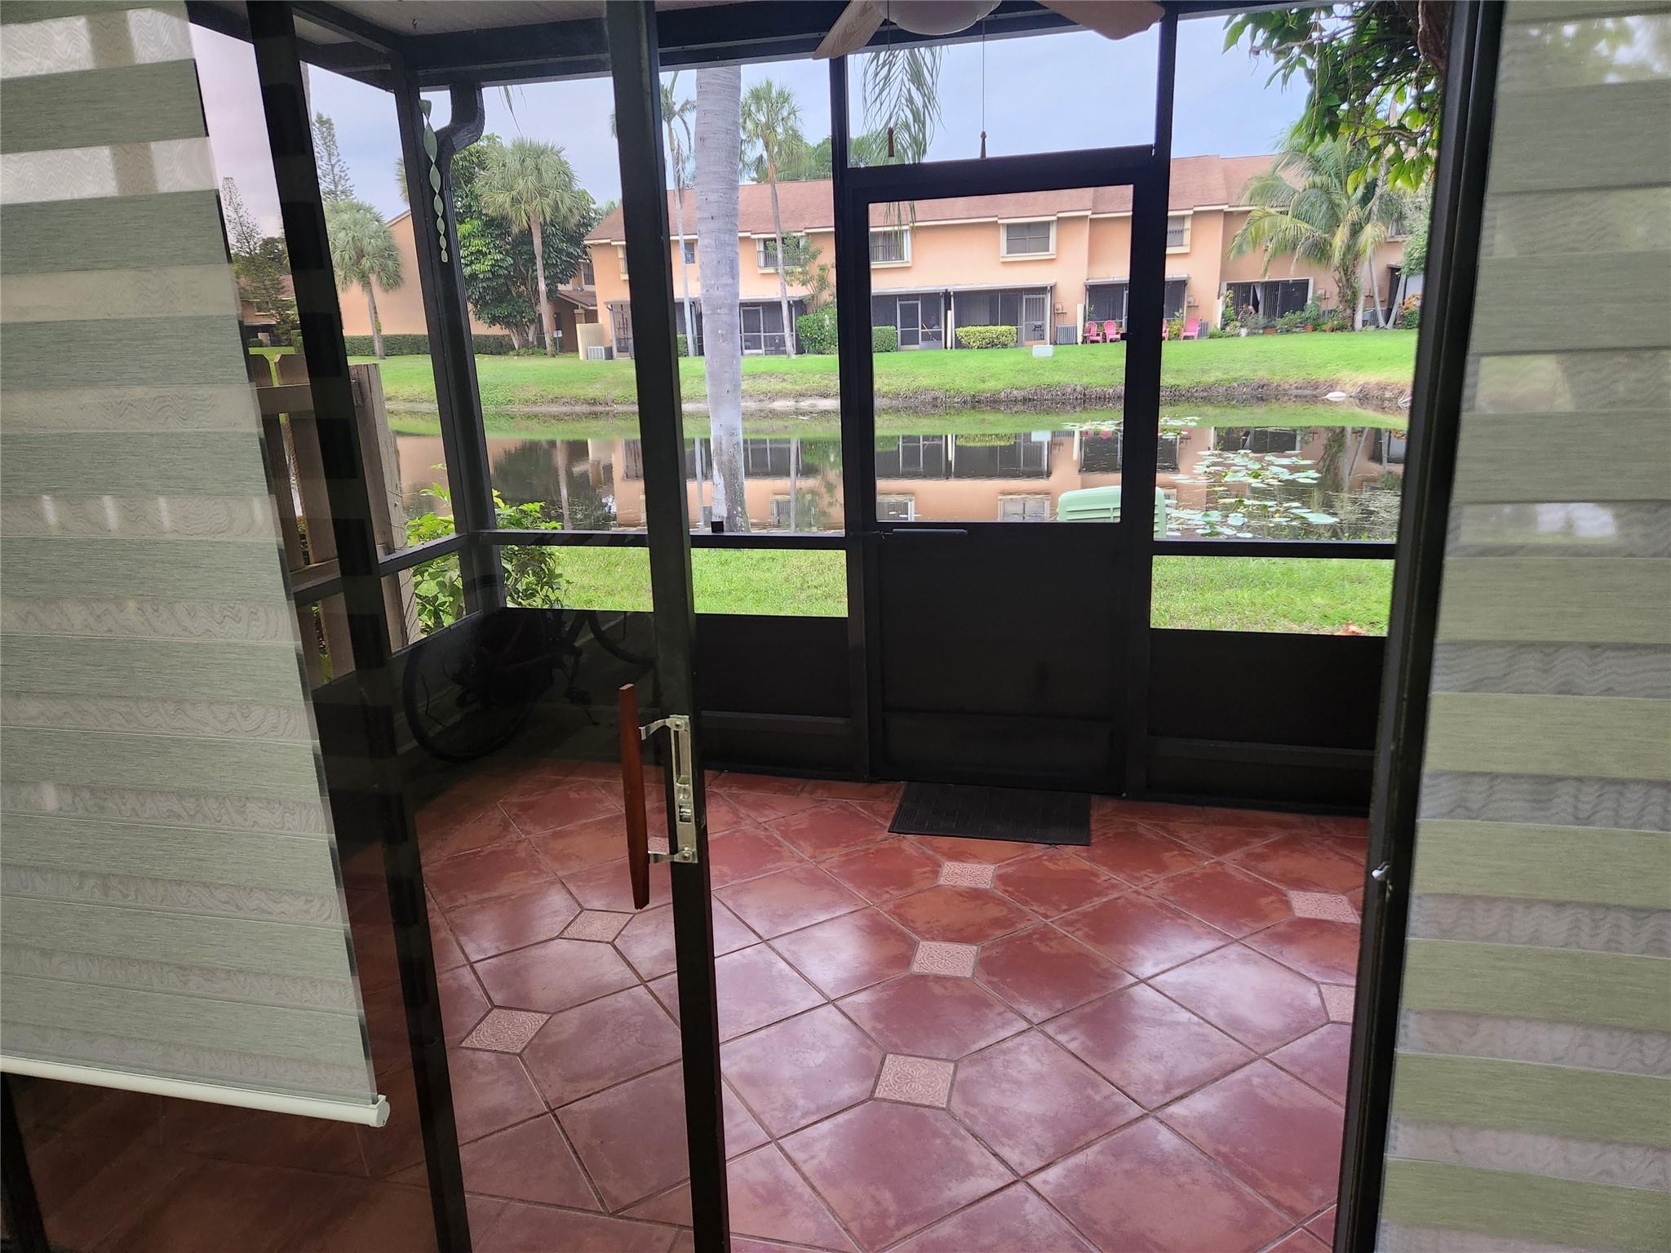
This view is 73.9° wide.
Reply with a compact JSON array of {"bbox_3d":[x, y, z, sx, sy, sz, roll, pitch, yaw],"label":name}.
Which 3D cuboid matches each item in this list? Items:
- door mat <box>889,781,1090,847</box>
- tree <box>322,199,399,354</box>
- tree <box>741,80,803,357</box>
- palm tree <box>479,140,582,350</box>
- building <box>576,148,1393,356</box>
[{"bbox_3d":[0.528,0.617,3.712,0.635,0.012,0.405,2,16,13],"label":"door mat"},{"bbox_3d":[-24.687,-18.253,58.509,3.801,8.162,3.801,-8,16,-21],"label":"tree"},{"bbox_3d":[-2.701,-17.420,47.983,2.940,11.323,2.940,-3,15,-2],"label":"tree"},{"bbox_3d":[-15.128,-19.011,56.110,5.006,10.434,5.006,-6,16,-13],"label":"palm tree"},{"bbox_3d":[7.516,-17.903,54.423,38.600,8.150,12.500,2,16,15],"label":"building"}]

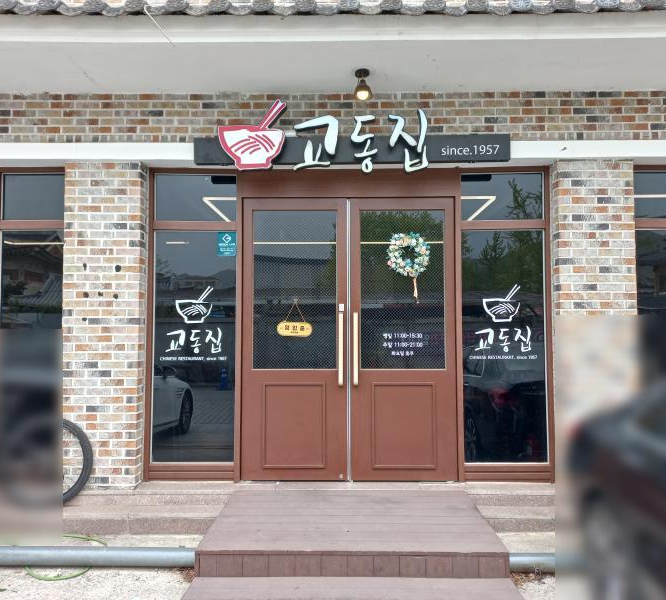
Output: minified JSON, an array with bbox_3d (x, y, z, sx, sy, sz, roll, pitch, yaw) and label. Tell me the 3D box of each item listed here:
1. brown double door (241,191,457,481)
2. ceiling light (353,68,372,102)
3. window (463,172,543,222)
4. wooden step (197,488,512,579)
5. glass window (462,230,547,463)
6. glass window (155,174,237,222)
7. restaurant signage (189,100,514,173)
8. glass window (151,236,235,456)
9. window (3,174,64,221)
[{"bbox_3d":[0.130,0.281,4.600,1.738,2.302,0.100,0,-3,1],"label":"brown double door"},{"bbox_3d":[0.219,-1.552,4.214,0.125,0.197,0.125,0,-3,1],"label":"ceiling light"},{"bbox_3d":[1.371,-0.837,4.673,0.659,0.386,0.060,0,-3,1],"label":"window"},{"bbox_3d":[0.119,1.466,3.709,1.698,0.139,1.160,0,-3,1],"label":"wooden step"},{"bbox_3d":[1.369,0.365,4.609,0.670,1.861,0.060,0,-3,1],"label":"glass window"},{"bbox_3d":[-1.117,-0.833,4.726,0.674,0.385,0.060,0,-3,1],"label":"glass window"},{"bbox_3d":[0.139,-1.213,4.340,2.325,0.550,0.180,0,-3,1],"label":"restaurant signage"},{"bbox_3d":[-1.122,0.368,4.662,0.673,1.865,0.060,0,-3,1],"label":"glass window"},{"bbox_3d":[-2.442,-0.846,4.755,0.554,0.387,0.060,0,-3,1],"label":"window"}]

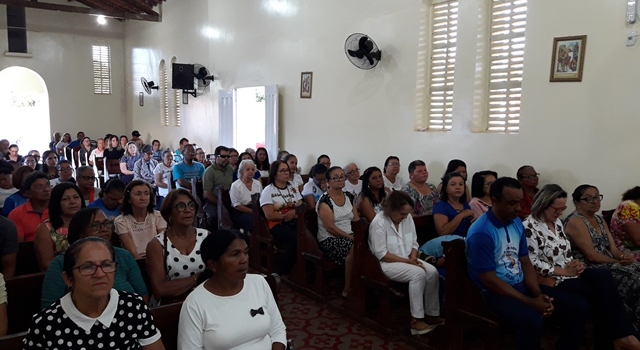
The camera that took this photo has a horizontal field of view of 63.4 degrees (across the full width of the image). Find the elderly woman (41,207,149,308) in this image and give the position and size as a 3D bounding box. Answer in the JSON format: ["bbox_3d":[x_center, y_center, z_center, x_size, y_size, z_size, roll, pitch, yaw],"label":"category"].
[{"bbox_3d":[-1.086,0.763,2.649,0.550,1.200,0.740,-4,8,-34],"label":"elderly woman"}]

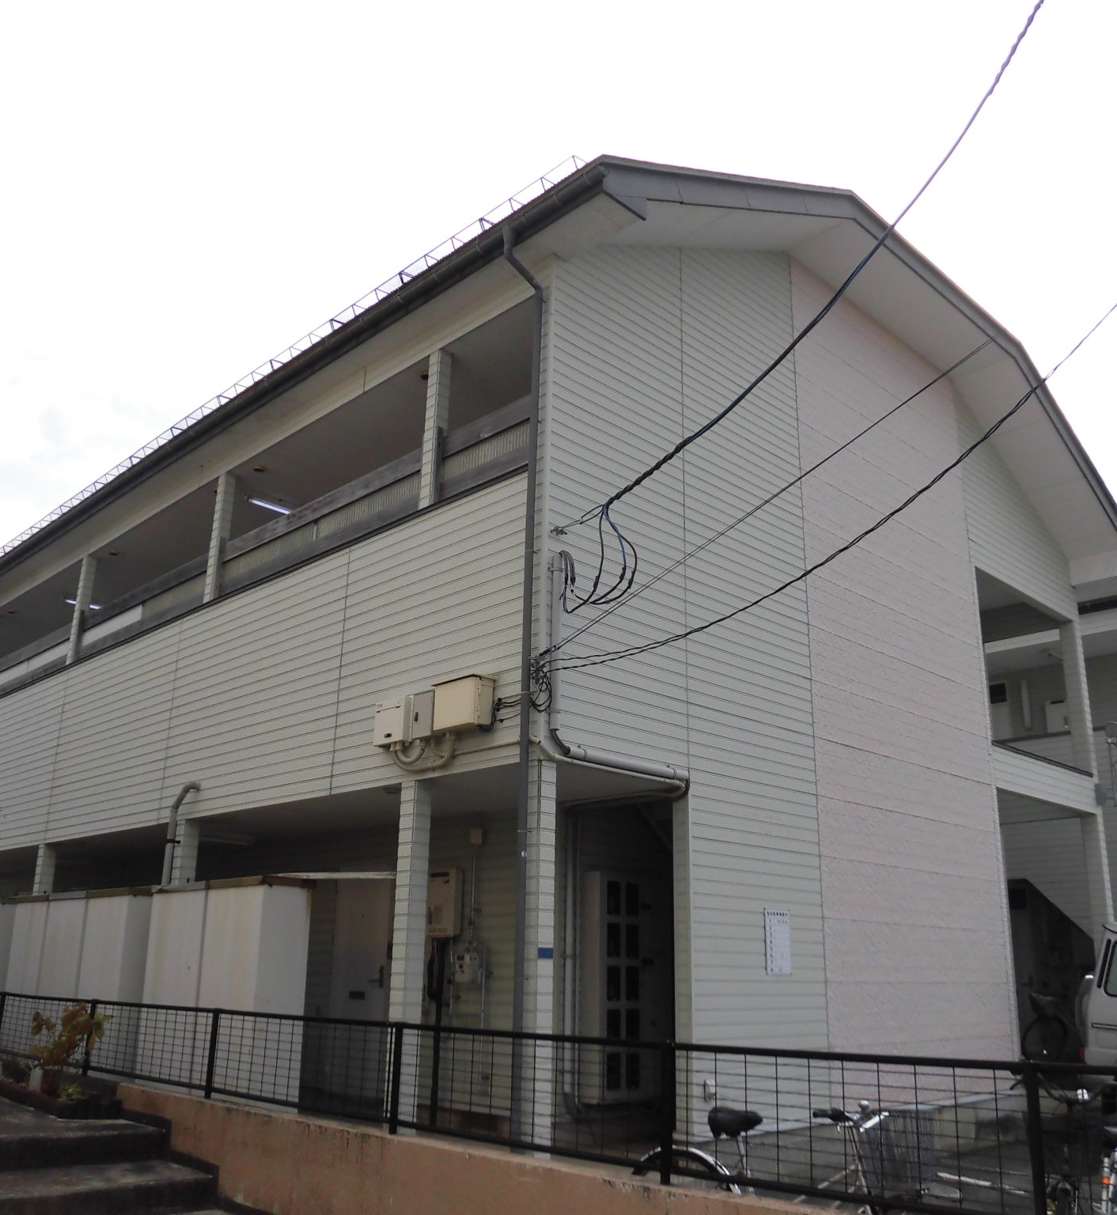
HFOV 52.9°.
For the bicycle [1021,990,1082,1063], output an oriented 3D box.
[{"bbox_3d":[6.704,5.348,14.281,0.550,1.000,1.700,18,-25,-41],"label":"bicycle"}]

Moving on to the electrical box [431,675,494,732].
[{"bbox_3d":[-0.603,0.620,7.088,0.155,0.299,0.410,18,-25,-41],"label":"electrical box"}]

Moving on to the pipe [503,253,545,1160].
[{"bbox_3d":[-0.295,0.157,6.741,0.370,5.600,0.075,18,-25,-41],"label":"pipe"}]

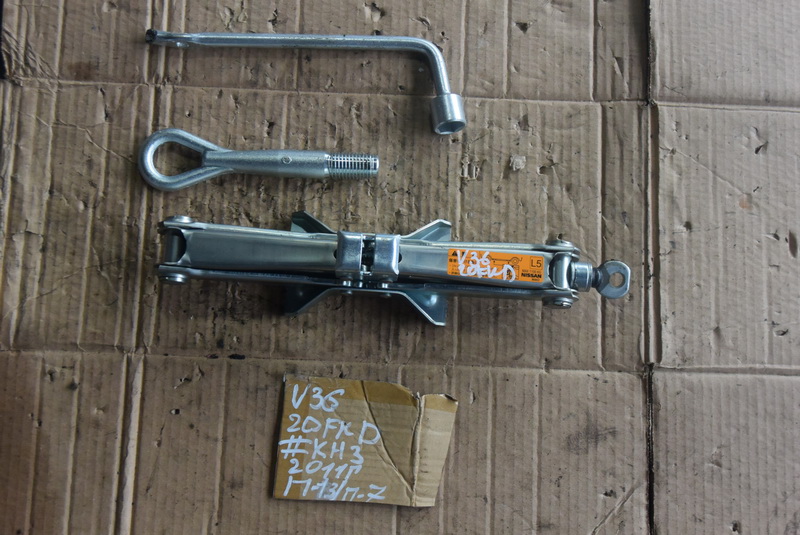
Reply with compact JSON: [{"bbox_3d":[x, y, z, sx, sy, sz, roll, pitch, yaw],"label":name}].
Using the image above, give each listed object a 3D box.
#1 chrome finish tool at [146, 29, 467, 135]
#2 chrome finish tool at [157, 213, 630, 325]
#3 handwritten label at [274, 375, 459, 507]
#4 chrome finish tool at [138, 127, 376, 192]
[{"bbox_3d":[-0.083,-0.165,0.958,0.284,0.031,0.086,1,81,-2],"label":"chrome finish tool"},{"bbox_3d":[-0.004,-0.004,0.913,0.399,0.075,0.092,3,81,-1],"label":"chrome finish tool"},{"bbox_3d":[-0.028,0.148,0.921,0.149,0.008,0.102,4,81,-1],"label":"handwritten label"},{"bbox_3d":[-0.123,-0.092,0.949,0.209,0.024,0.056,2,81,-2],"label":"chrome finish tool"}]

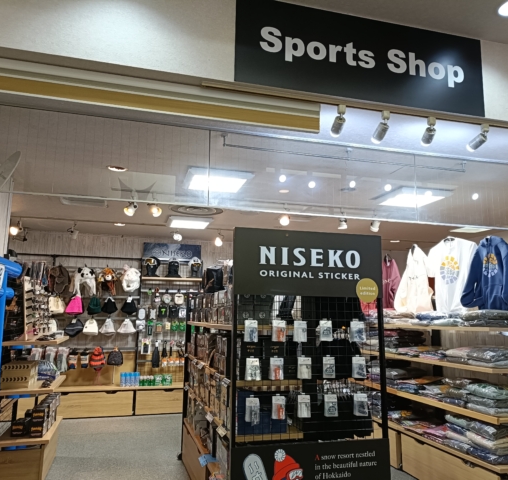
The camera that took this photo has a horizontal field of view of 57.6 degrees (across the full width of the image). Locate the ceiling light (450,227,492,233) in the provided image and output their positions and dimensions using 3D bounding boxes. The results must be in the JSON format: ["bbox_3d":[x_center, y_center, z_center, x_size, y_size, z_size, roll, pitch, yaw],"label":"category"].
[{"bbox_3d":[2.843,-0.169,5.930,0.490,0.050,0.490,3,-10,-15],"label":"ceiling light"}]

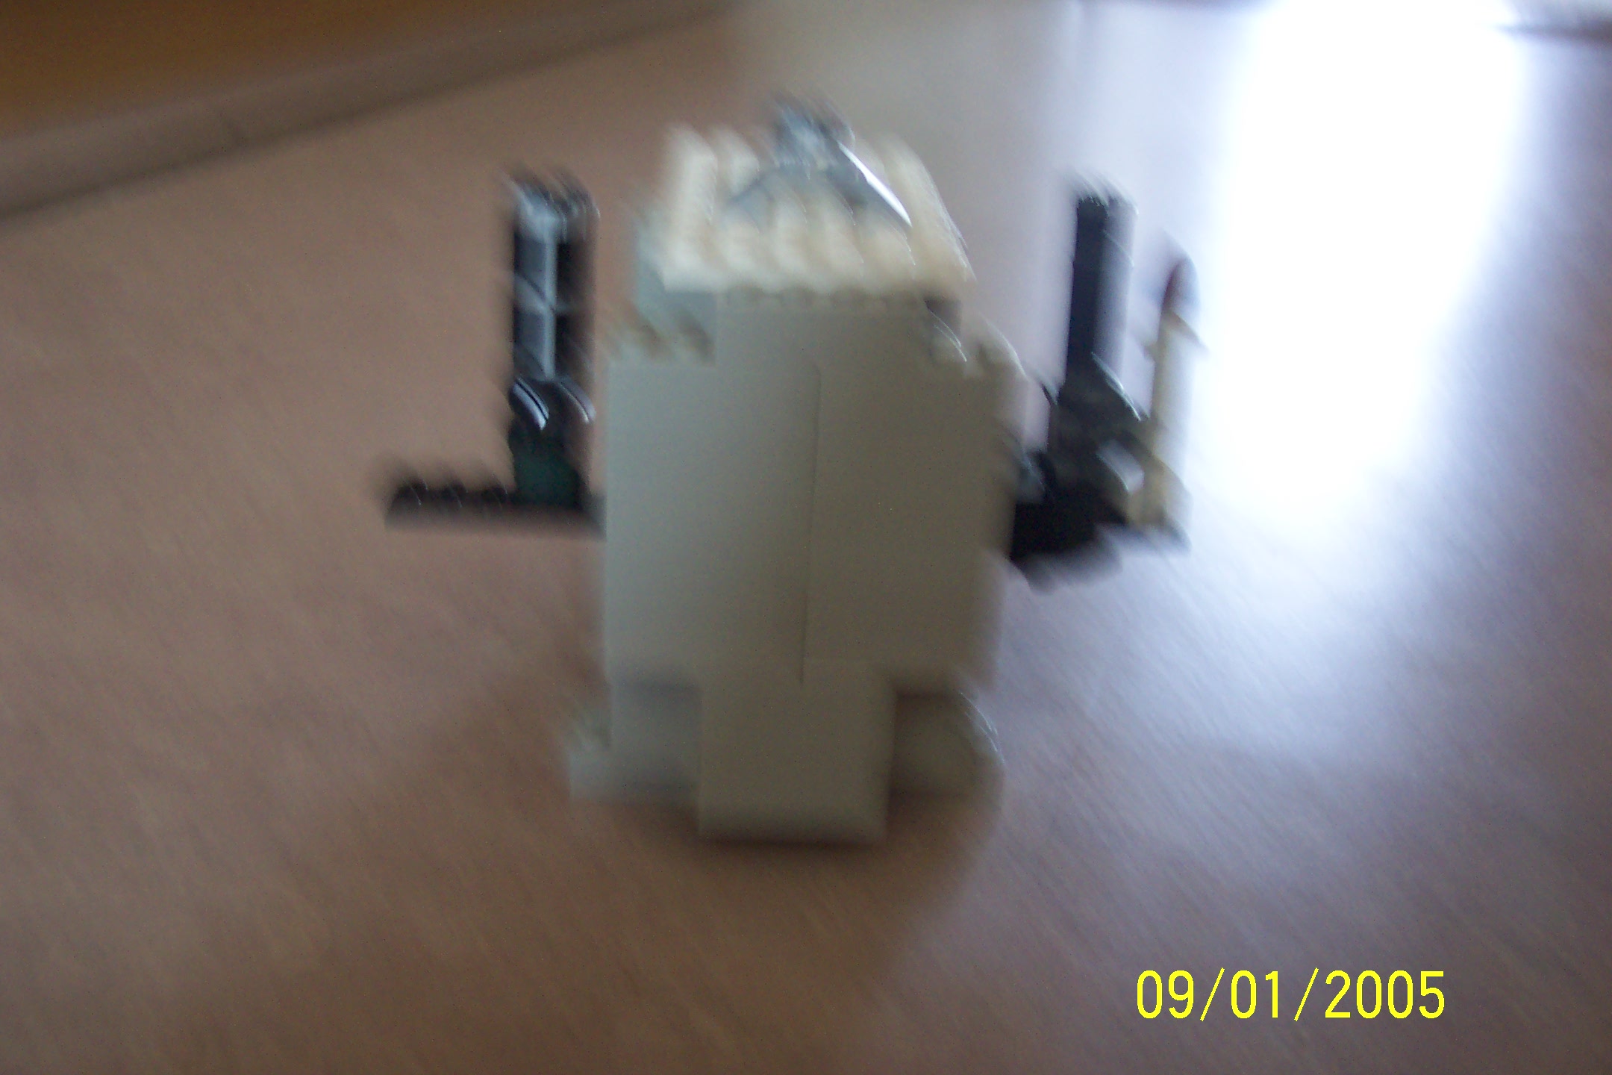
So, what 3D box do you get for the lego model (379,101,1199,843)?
[{"bbox_3d":[-0.002,-0.017,0.312,0.157,0.114,0.080,1,25,-3],"label":"lego model"}]

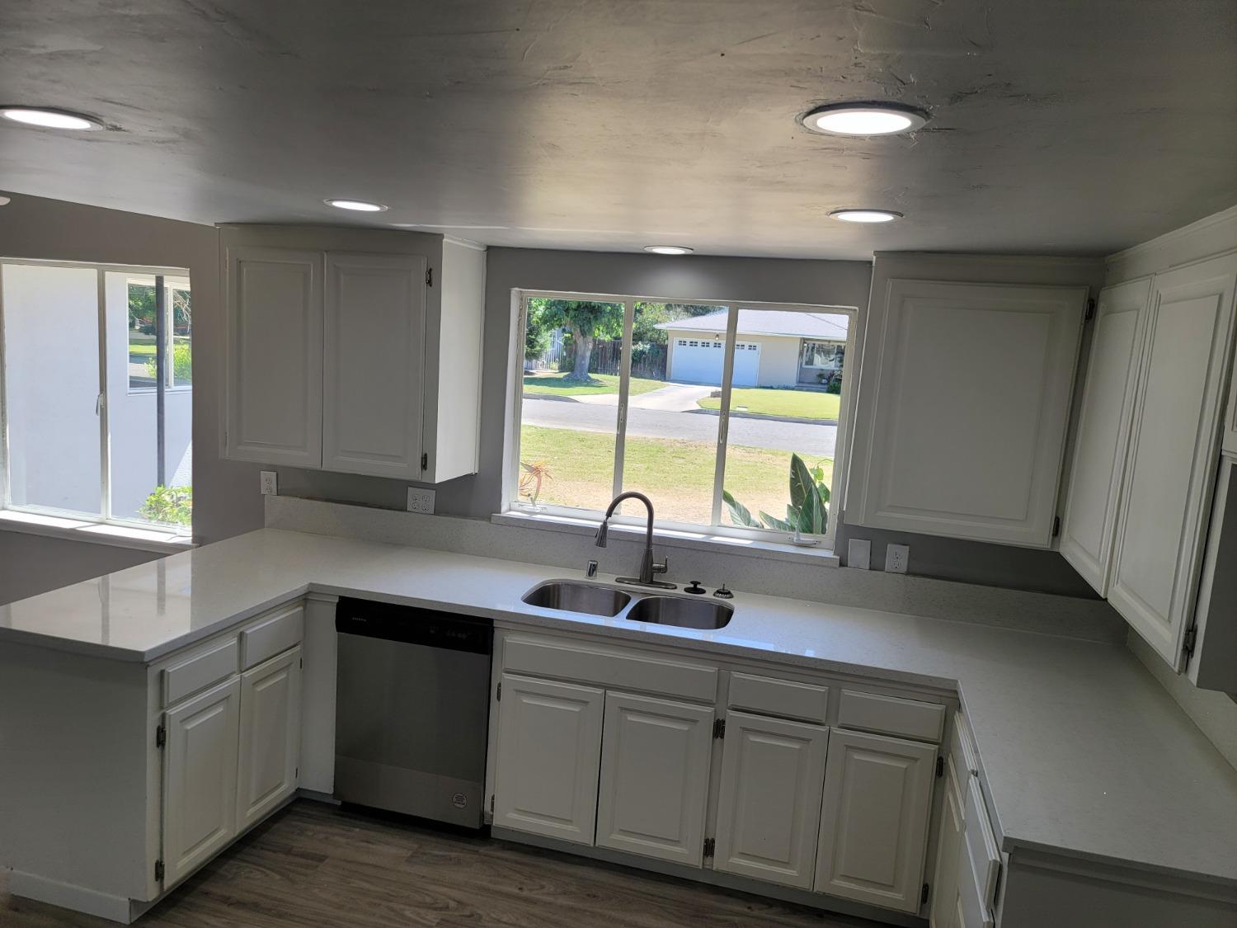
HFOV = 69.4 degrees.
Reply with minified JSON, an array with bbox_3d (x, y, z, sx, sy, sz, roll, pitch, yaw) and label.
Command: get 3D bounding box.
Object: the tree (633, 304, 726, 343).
[{"bbox_3d":[2.913,-8.072,51.287,6.500,5.500,5.500,6,8,15],"label":"tree"}]

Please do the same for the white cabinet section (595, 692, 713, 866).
[{"bbox_3d":[0.124,1.067,3.040,0.374,0.568,0.030,6,8,15],"label":"white cabinet section"}]

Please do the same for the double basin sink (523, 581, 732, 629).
[{"bbox_3d":[0.042,0.616,3.312,0.760,0.205,0.411,6,8,15],"label":"double basin sink"}]

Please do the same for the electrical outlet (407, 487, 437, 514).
[{"bbox_3d":[-0.862,0.163,3.892,0.129,0.111,0.010,6,8,15],"label":"electrical outlet"}]

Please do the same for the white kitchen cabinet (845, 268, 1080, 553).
[{"bbox_3d":[1.190,-0.189,3.095,0.705,0.874,0.349,6,8,15],"label":"white kitchen cabinet"}]

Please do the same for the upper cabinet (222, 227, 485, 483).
[{"bbox_3d":[-1.129,-0.460,3.715,1.006,0.950,0.349,6,8,15],"label":"upper cabinet"}]

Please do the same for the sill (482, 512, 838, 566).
[{"bbox_3d":[0.170,0.298,3.653,1.438,0.045,0.143,6,8,15],"label":"sill"}]

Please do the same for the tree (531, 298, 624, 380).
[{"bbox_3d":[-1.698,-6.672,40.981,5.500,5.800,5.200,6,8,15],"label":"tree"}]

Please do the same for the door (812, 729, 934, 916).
[{"bbox_3d":[0.820,1.137,2.857,0.328,0.568,0.025,6,8,15],"label":"door"}]

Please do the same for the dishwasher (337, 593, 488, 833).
[{"bbox_3d":[-0.678,0.888,3.538,0.604,0.821,0.602,6,8,15],"label":"dishwasher"}]

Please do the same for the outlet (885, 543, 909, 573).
[{"bbox_3d":[1.056,0.360,3.376,0.077,0.111,0.010,6,8,15],"label":"outlet"}]

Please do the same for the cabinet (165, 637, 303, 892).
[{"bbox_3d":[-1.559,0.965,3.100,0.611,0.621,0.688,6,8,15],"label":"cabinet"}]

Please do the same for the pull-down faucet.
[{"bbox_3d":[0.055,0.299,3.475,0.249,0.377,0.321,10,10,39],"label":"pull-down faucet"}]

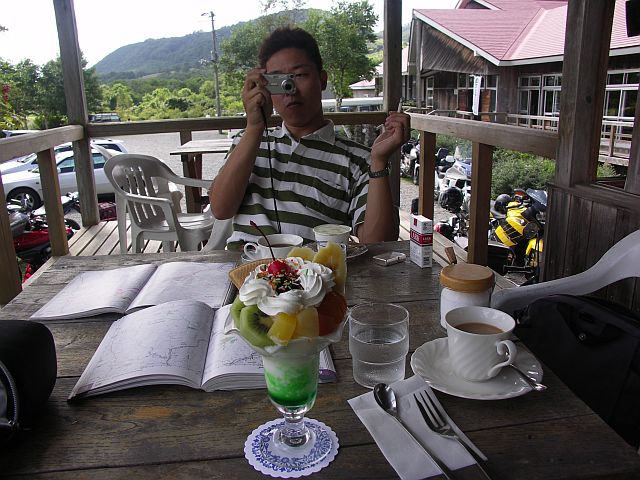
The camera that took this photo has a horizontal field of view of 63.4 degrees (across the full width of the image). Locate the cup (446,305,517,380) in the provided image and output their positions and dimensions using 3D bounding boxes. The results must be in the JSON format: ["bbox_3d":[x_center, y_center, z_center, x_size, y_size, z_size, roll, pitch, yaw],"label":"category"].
[{"bbox_3d":[0.190,0.126,0.597,0.096,0.068,0.077,11,19,40],"label":"cup"}]

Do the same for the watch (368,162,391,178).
[{"bbox_3d":[0.148,-0.173,1.278,0.058,0.040,0.060,3,15,17],"label":"watch"}]

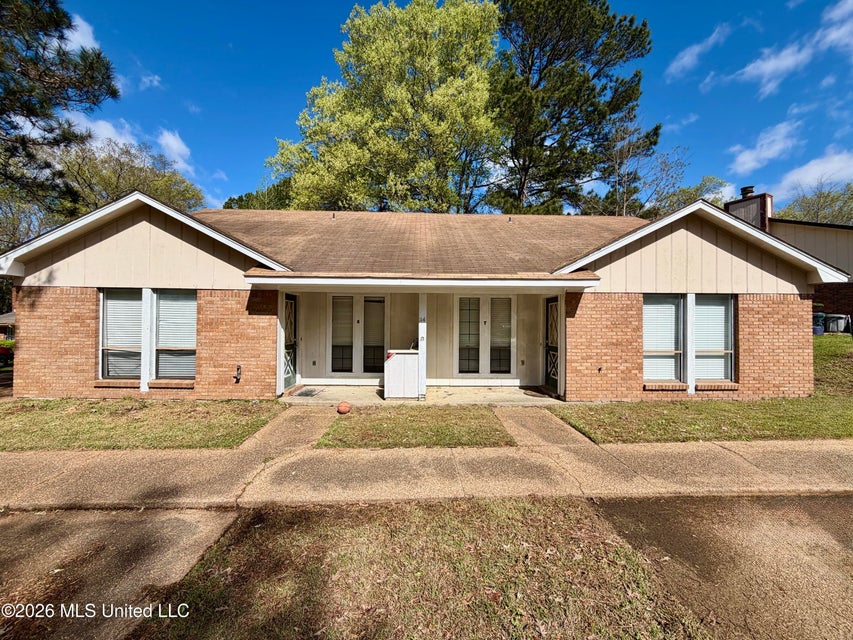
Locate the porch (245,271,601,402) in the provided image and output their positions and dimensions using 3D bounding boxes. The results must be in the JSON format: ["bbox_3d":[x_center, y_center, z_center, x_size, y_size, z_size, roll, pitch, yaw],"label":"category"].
[{"bbox_3d":[-0.067,0.331,7.269,6.527,2.531,1.850,0,-1,-1],"label":"porch"}]

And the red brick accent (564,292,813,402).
[{"bbox_3d":[5.174,0.535,6.885,4.959,2.150,0.200,0,-1,-1],"label":"red brick accent"}]

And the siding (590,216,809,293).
[{"bbox_3d":[5.288,-1.306,6.856,4.708,1.588,0.120,0,-1,-1],"label":"siding"}]

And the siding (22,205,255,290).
[{"bbox_3d":[-5.416,-1.388,6.664,4.689,1.615,0.120,0,-1,-1],"label":"siding"}]

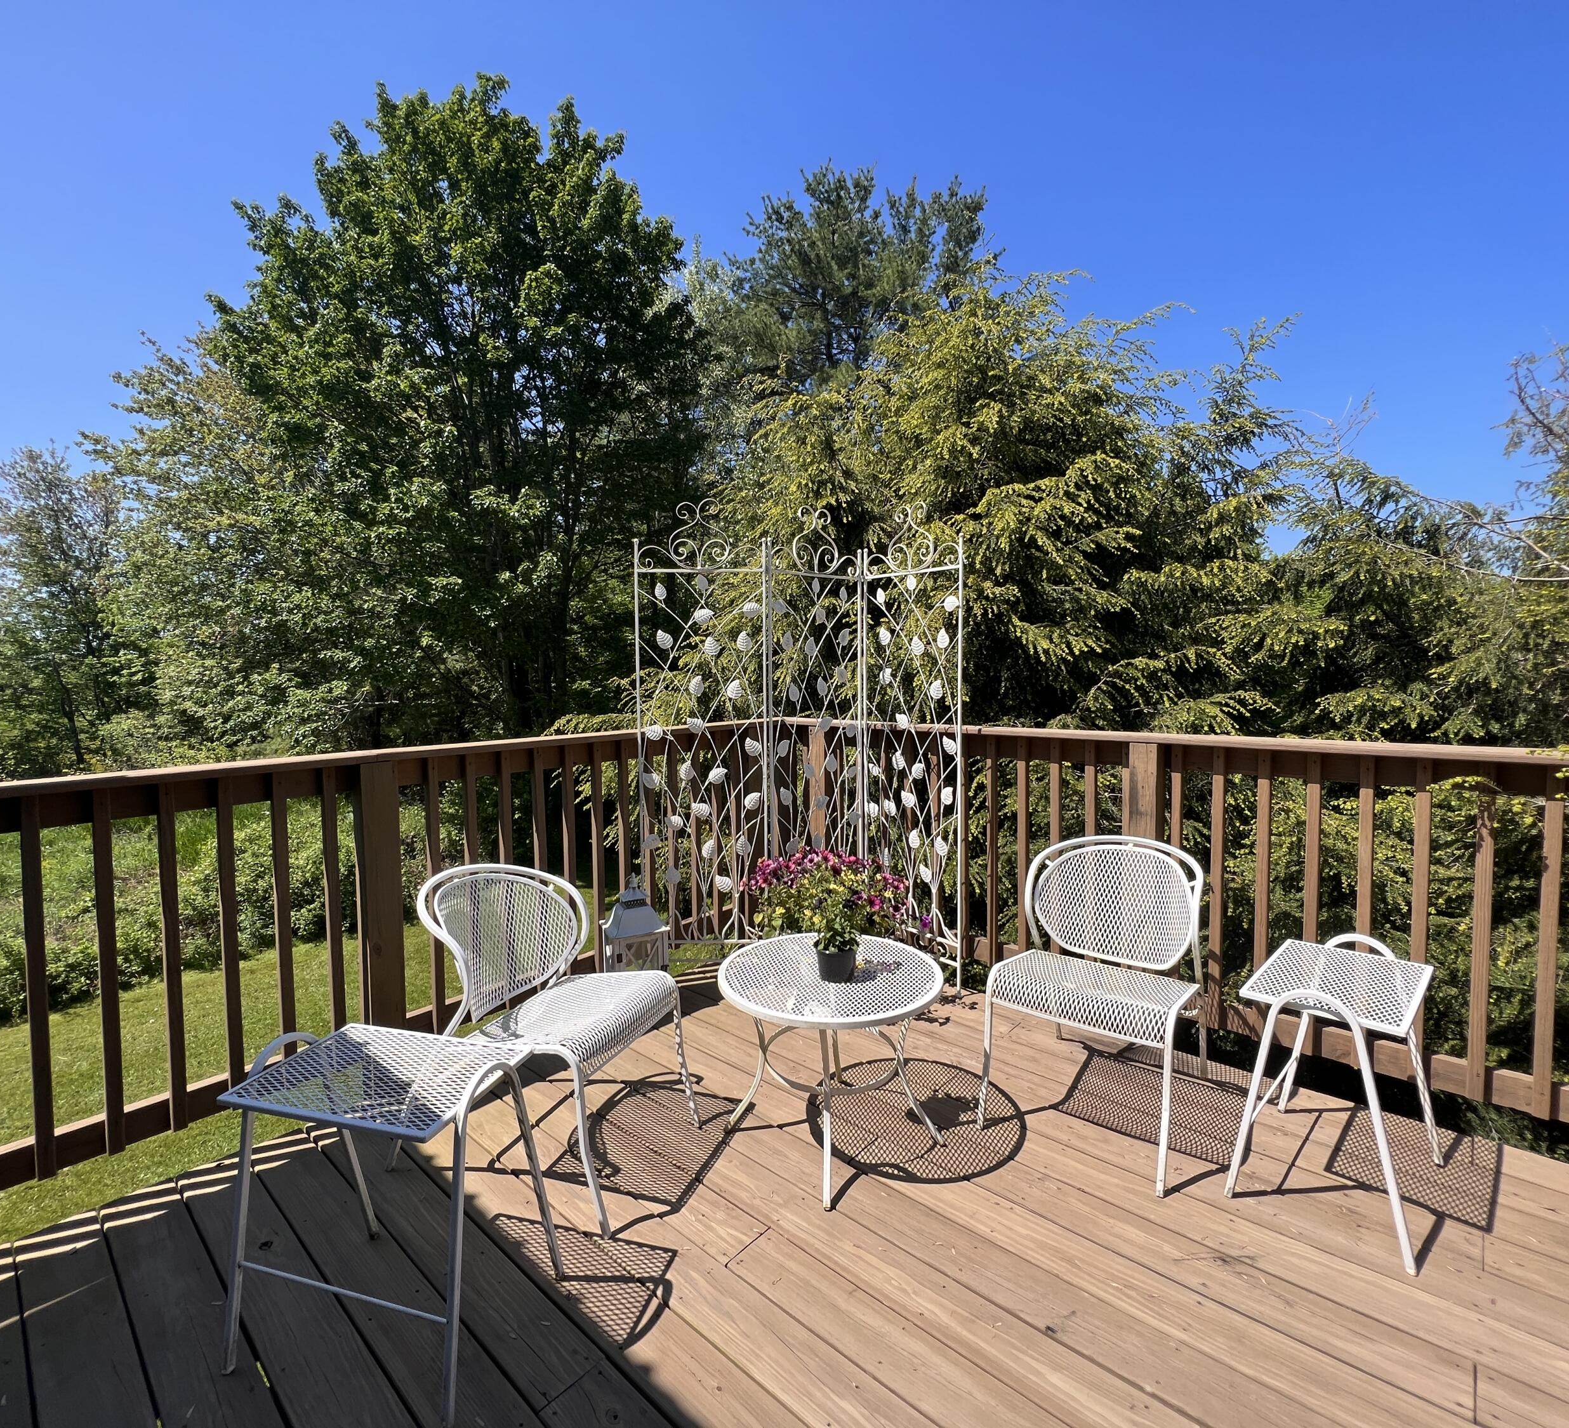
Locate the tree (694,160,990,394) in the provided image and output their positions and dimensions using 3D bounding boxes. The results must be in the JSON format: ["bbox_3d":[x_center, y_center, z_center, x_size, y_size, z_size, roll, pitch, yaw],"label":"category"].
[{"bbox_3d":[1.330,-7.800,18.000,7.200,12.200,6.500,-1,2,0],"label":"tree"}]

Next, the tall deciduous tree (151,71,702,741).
[{"bbox_3d":[-5.600,-4.200,11.300,8.000,11.700,7.200,-1,2,0],"label":"tall deciduous tree"}]

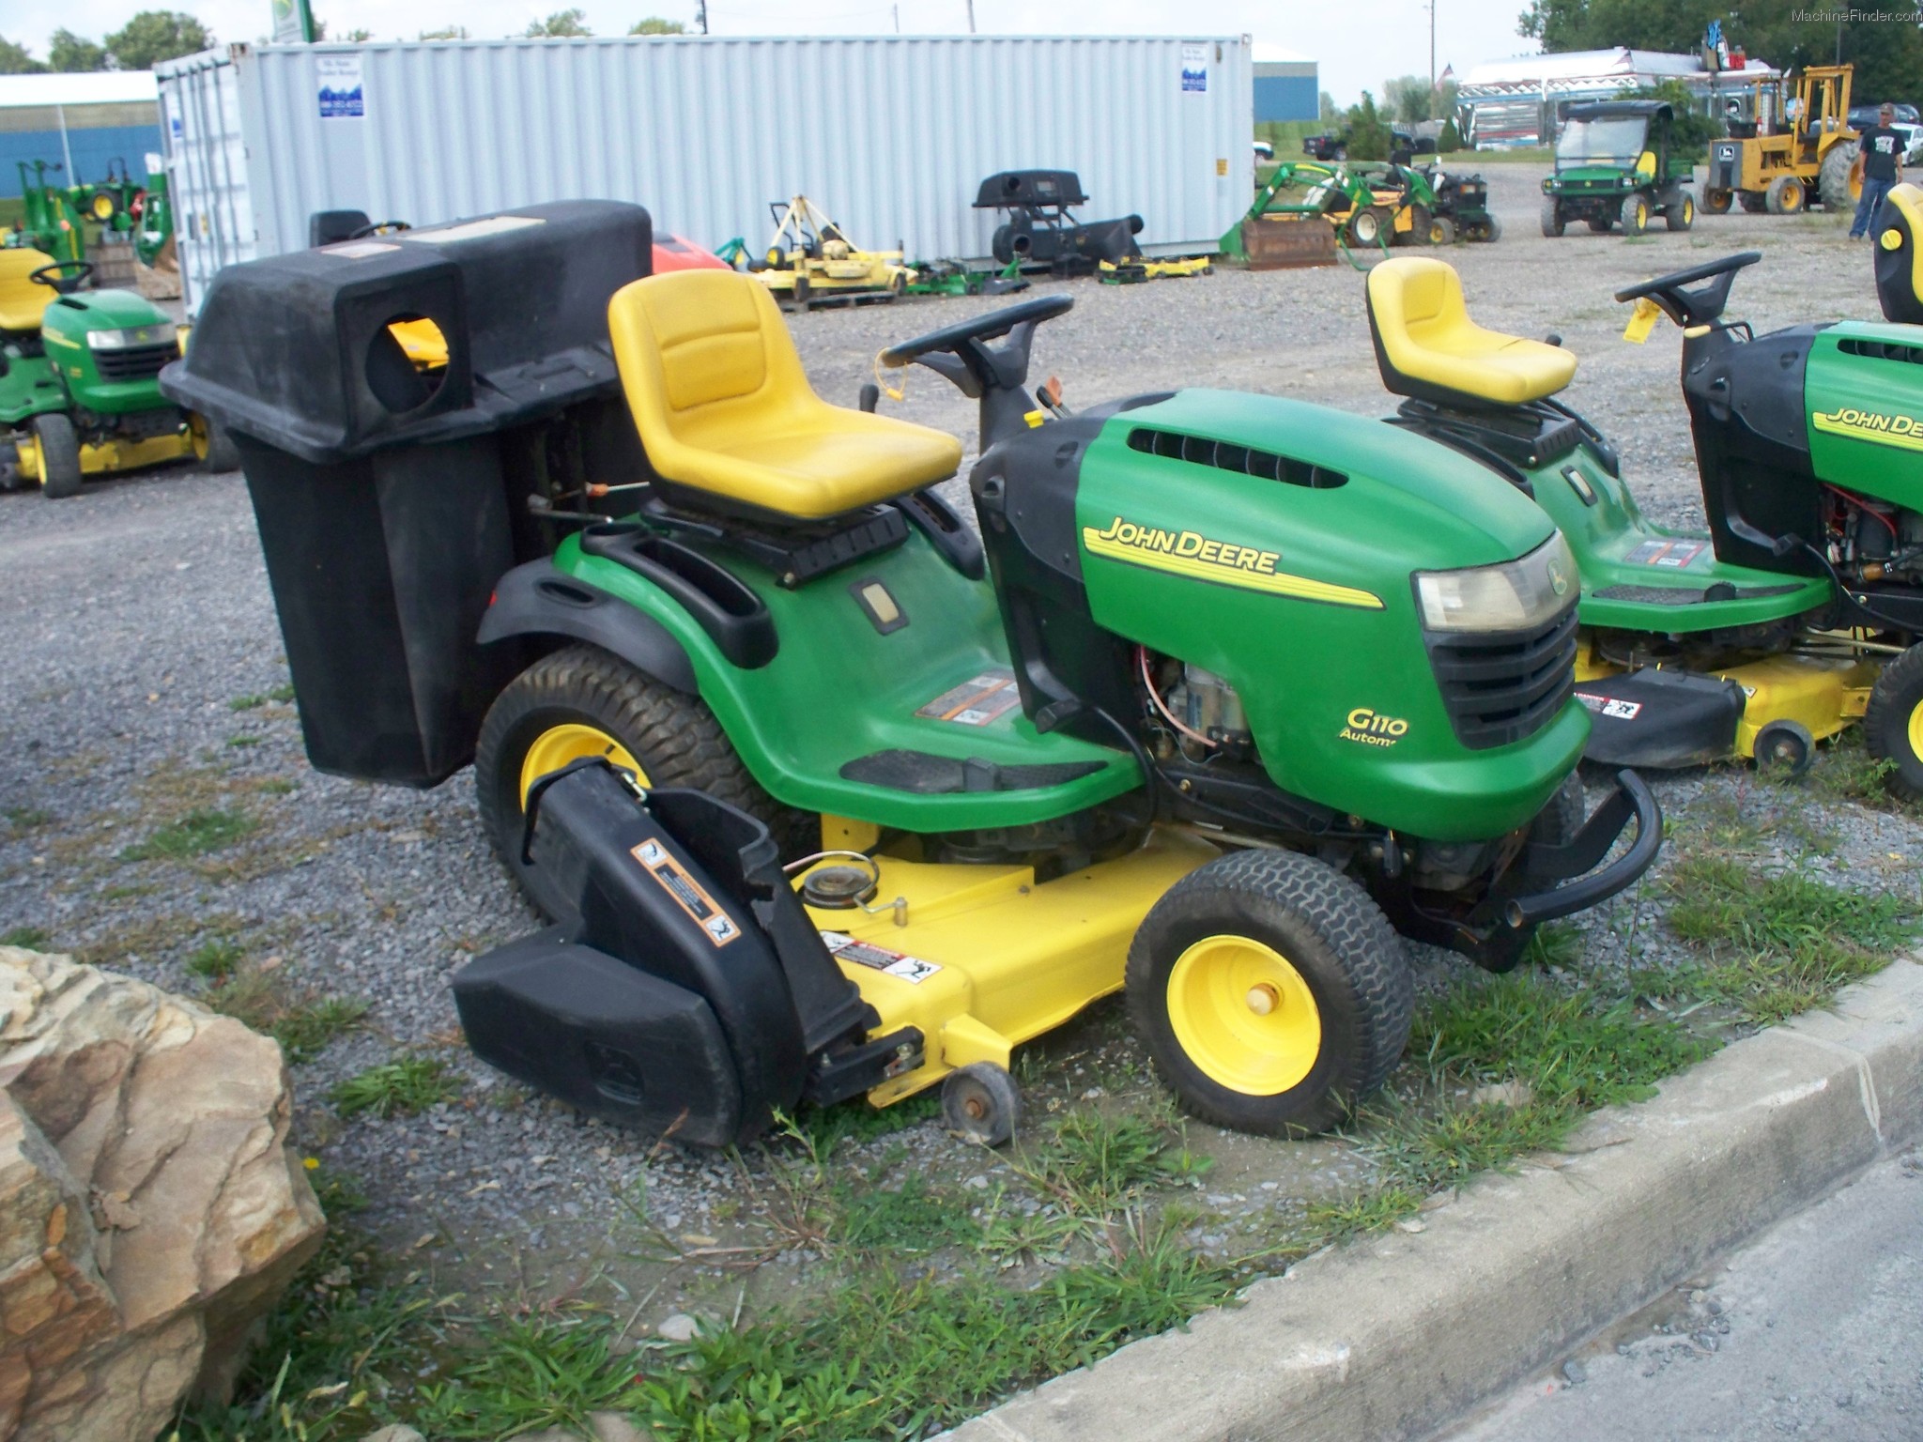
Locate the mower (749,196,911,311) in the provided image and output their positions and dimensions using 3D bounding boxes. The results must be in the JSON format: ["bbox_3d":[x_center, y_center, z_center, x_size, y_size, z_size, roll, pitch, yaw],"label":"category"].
[{"bbox_3d":[-1.347,-4.797,20.500,1.250,1.080,1.450,-9,17,-19],"label":"mower"}]

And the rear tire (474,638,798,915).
[{"bbox_3d":[-0.572,0.140,3.500,0.570,0.570,0.250,8,19,31],"label":"rear tire"}]

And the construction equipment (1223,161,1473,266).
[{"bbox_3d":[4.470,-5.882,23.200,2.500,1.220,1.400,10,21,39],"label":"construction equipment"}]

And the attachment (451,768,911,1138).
[{"bbox_3d":[-0.400,0.318,3.000,0.670,0.470,0.380,8,19,31],"label":"attachment"}]

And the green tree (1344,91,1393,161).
[{"bbox_3d":[17.088,-24.994,84.000,2.000,2.900,2.000,-3,15,1],"label":"green tree"}]

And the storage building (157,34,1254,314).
[{"bbox_3d":[-2.057,-6.073,21.950,12.190,2.590,2.440,-14,19,-34],"label":"storage building"}]

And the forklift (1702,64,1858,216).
[{"bbox_3d":[13.958,-9.884,34.000,1.750,2.450,3.100,12,22,42],"label":"forklift"}]

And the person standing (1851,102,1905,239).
[{"bbox_3d":[12.324,-7.383,26.900,0.620,1.780,0.420,4,17,25],"label":"person standing"}]

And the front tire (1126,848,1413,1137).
[{"bbox_3d":[0.435,0.388,2.838,0.400,0.400,0.166,7,19,33],"label":"front tire"}]

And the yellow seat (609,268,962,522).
[{"bbox_3d":[-0.314,-0.623,3.684,0.460,0.410,0.490,7,19,32],"label":"yellow seat"}]

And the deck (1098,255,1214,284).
[{"bbox_3d":[2.160,-5.011,22.200,1.250,0.260,0.700,-5,16,-8],"label":"deck"}]

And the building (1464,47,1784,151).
[{"bbox_3d":[34.268,-32.410,104.000,15.500,4.600,10.000,-17,21,-42],"label":"building"}]

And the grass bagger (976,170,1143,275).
[{"bbox_3d":[1.065,-5.441,21.800,1.600,1.120,0.850,-8,16,-17],"label":"grass bagger"}]

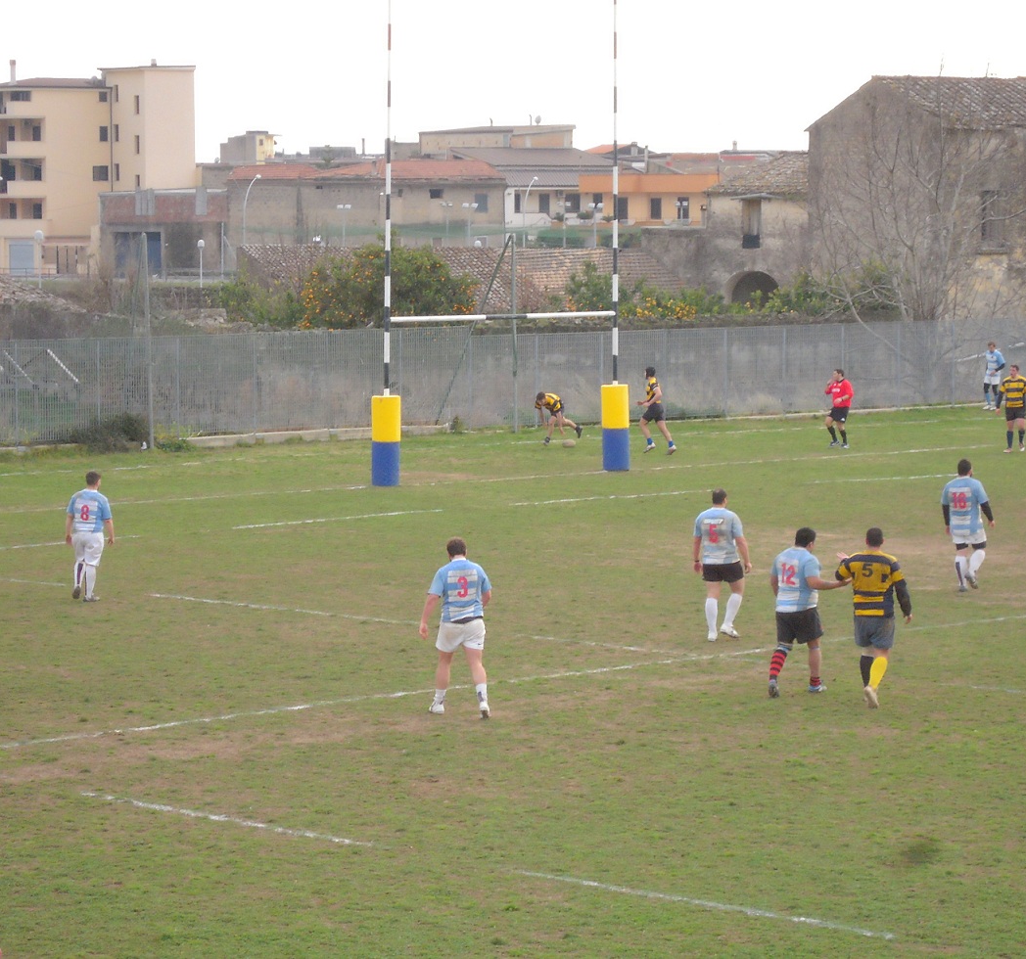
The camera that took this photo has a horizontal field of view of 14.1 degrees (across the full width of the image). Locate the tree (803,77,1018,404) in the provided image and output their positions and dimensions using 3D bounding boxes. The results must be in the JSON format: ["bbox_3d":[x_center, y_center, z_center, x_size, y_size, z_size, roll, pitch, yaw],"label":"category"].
[{"bbox_3d":[9.790,-5.862,100.500,5.200,7.900,5.000,0,4,0],"label":"tree"}]

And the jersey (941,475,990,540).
[{"bbox_3d":[6.124,0.372,56.000,0.680,0.830,0.400,2,5,24],"label":"jersey"}]

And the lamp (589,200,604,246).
[{"bbox_3d":[5.637,-15.676,280.225,1.000,6.200,0.400,1,4,18],"label":"lamp"}]

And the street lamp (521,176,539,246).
[{"bbox_3d":[1.279,-18.371,305.293,1.450,8.100,0.400,2,5,26],"label":"street lamp"}]

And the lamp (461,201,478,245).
[{"bbox_3d":[-2.707,-14.681,258.193,1.000,5.300,0.400,0,4,0],"label":"lamp"}]

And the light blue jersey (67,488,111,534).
[{"bbox_3d":[-5.558,0.413,54.300,0.540,0.600,0.320,1,4,12],"label":"light blue jersey"}]

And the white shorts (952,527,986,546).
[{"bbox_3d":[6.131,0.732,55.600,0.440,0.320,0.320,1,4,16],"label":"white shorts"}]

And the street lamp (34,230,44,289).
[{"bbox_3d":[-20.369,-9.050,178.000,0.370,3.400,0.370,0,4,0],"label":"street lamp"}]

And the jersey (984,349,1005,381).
[{"bbox_3d":[11.753,-2.805,101.000,0.480,0.700,0.320,3,5,35],"label":"jersey"}]

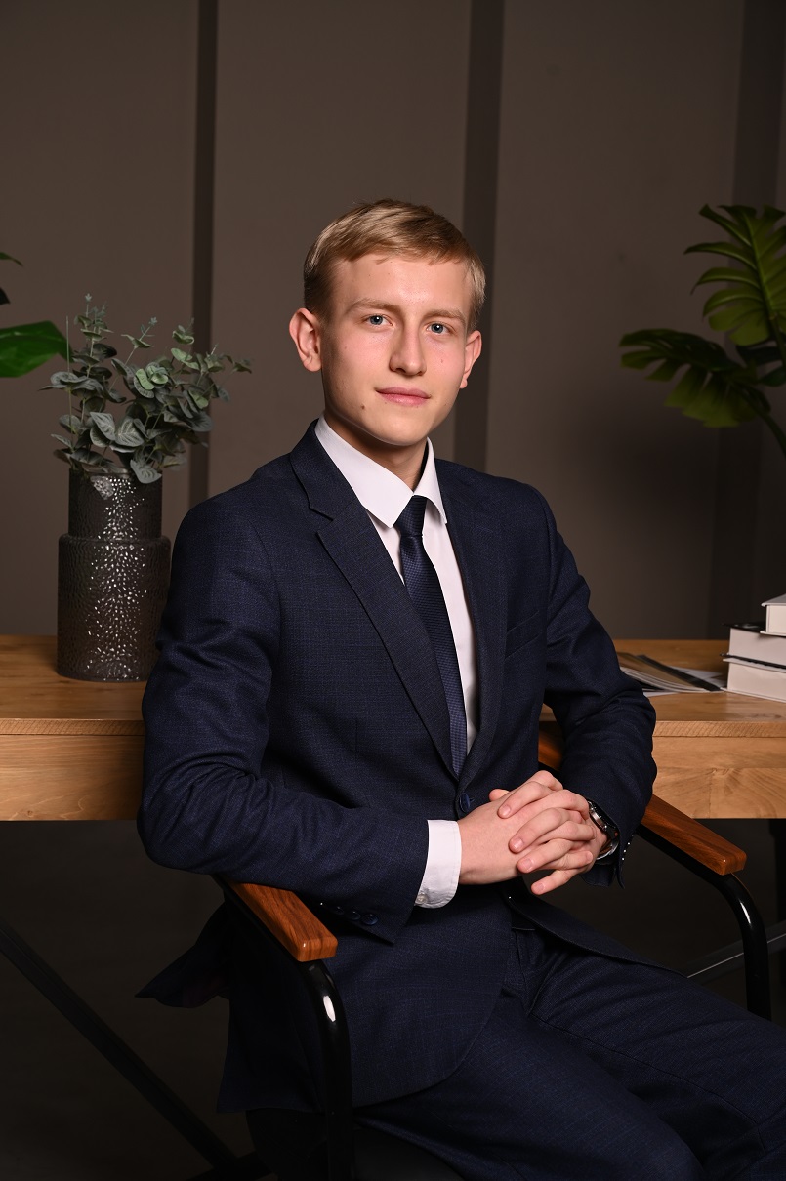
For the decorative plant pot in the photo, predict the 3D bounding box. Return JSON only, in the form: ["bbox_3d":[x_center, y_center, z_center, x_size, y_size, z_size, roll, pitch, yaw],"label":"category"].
[{"bbox_3d":[-0.402,-0.025,2.840,0.164,0.287,0.164,2,9,0],"label":"decorative plant pot"}]

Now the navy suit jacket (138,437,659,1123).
[{"bbox_3d":[0.012,0.198,2.110,0.570,0.740,0.470,-4,10,-34],"label":"navy suit jacket"}]

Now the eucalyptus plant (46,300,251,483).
[{"bbox_3d":[-0.349,-0.284,2.800,0.290,0.275,0.240,2,9,0],"label":"eucalyptus plant"}]

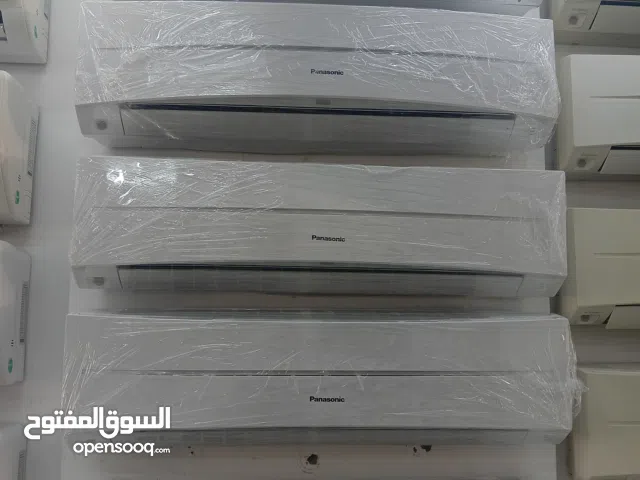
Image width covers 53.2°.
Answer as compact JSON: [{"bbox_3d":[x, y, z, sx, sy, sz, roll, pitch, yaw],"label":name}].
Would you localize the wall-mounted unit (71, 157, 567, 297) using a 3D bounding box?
[{"bbox_3d":[0.007,-0.014,1.488,1.065,0.282,0.228,1,-7,-3],"label":"wall-mounted unit"}]

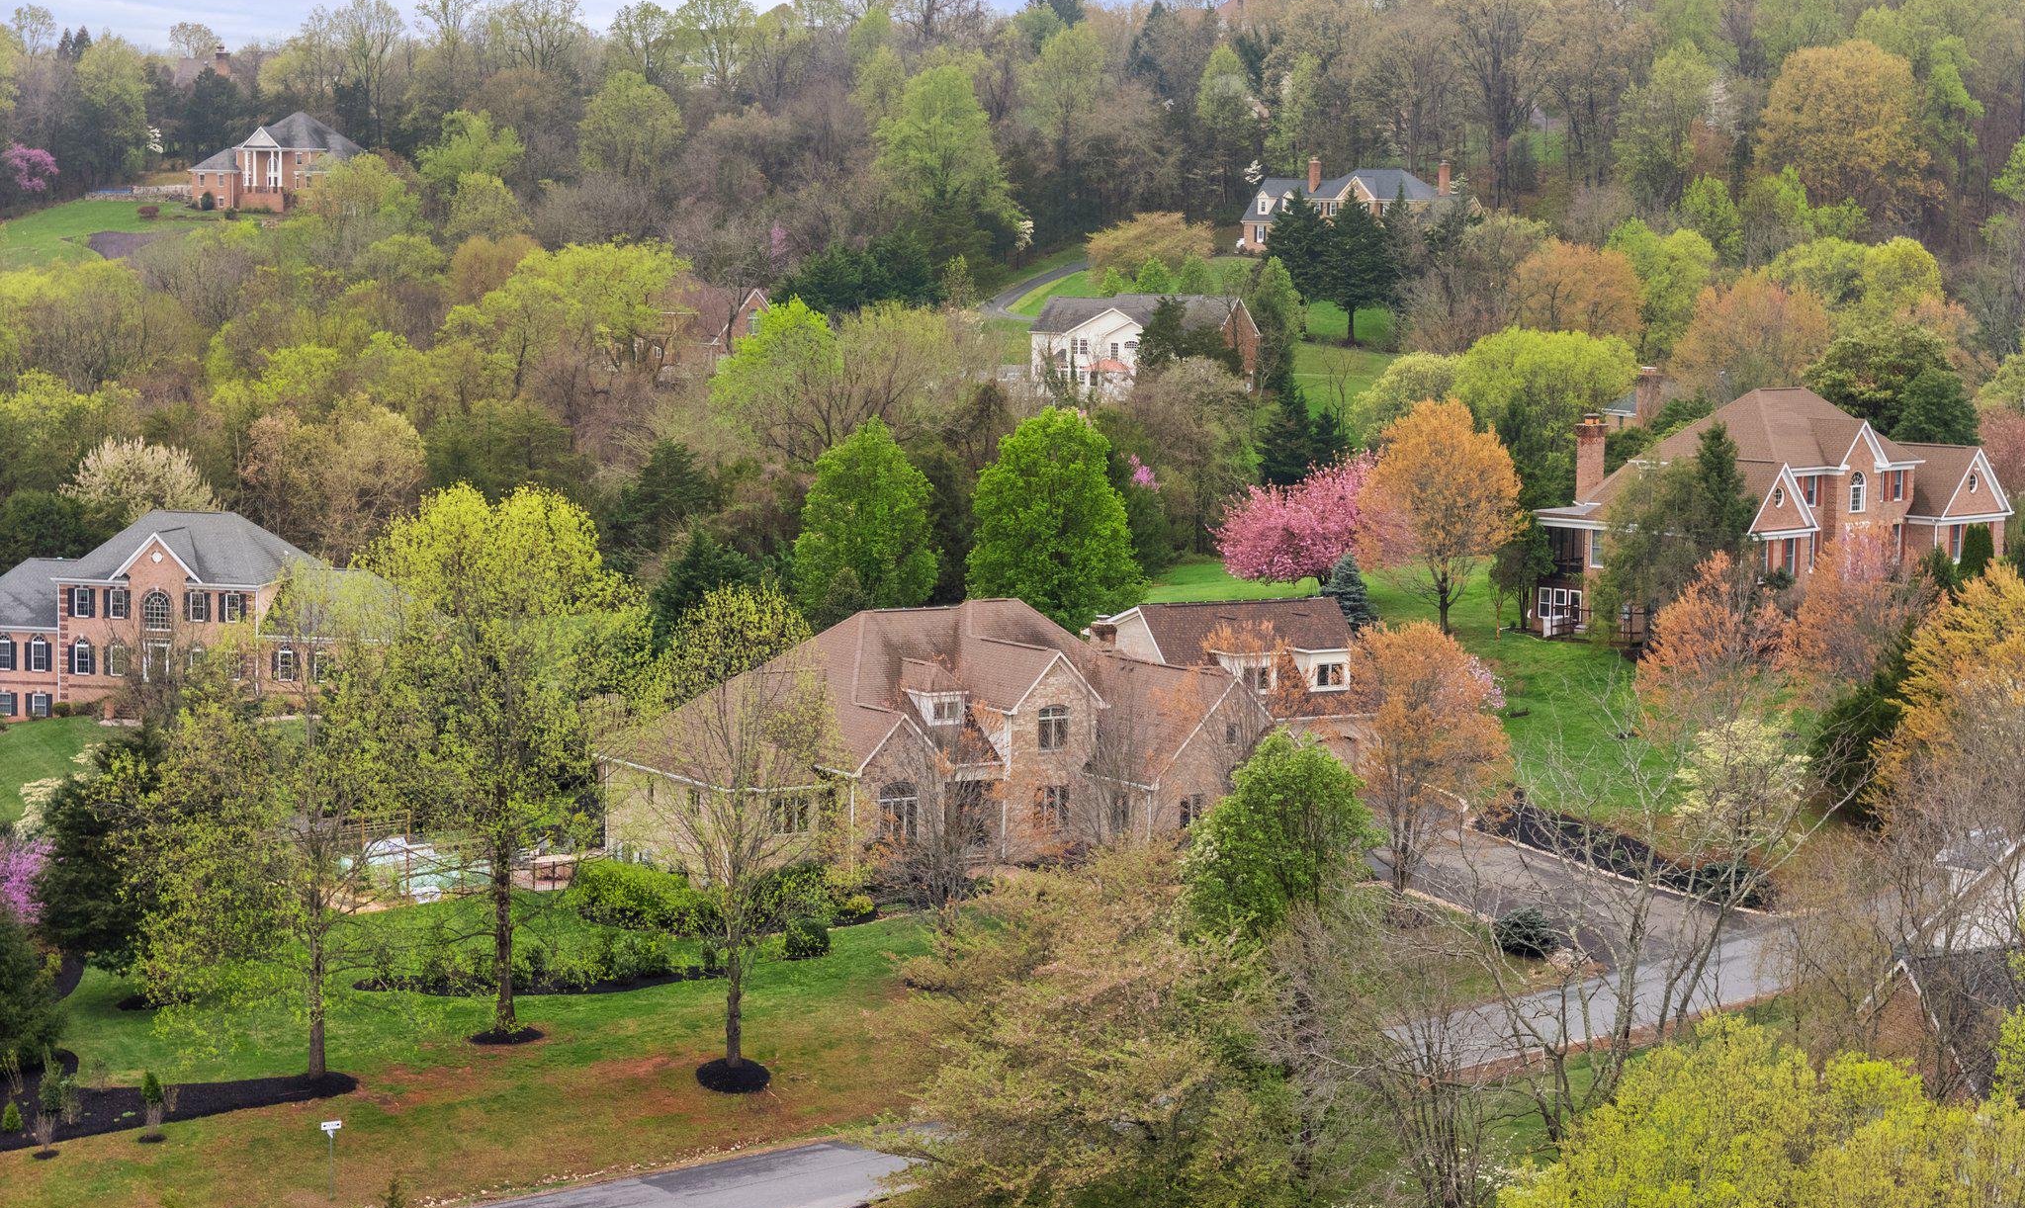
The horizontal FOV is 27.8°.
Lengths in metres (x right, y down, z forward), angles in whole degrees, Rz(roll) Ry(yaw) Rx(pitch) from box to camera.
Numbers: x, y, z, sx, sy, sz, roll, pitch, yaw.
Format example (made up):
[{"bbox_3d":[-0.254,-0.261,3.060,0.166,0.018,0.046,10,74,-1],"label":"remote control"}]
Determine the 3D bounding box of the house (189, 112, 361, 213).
[{"bbox_3d":[-101.882,-61.293,571.289,20.200,13.900,16.500,2,6,17],"label":"house"}]

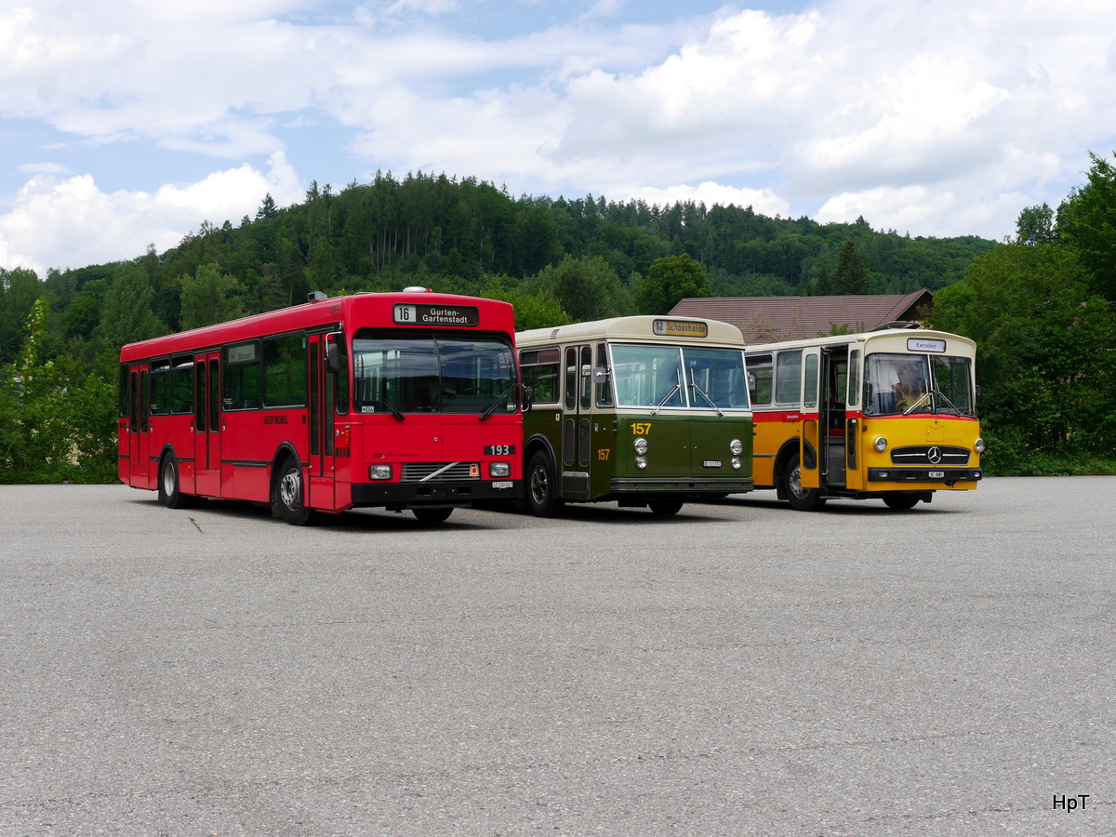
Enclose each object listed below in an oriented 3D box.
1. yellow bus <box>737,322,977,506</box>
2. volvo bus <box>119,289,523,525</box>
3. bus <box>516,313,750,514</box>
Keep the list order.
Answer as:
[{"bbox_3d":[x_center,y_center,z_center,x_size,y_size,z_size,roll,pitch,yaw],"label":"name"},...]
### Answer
[{"bbox_3d":[3.946,0.096,27.764,2.360,3.100,10.200,1,-1,-25],"label":"yellow bus"},{"bbox_3d":[-4.540,-0.029,23.529,2.520,3.180,11.950,1,-1,-31],"label":"volvo bus"},{"bbox_3d":[-0.706,0.075,25.458,2.500,3.050,11.200,1,-1,-28],"label":"bus"}]

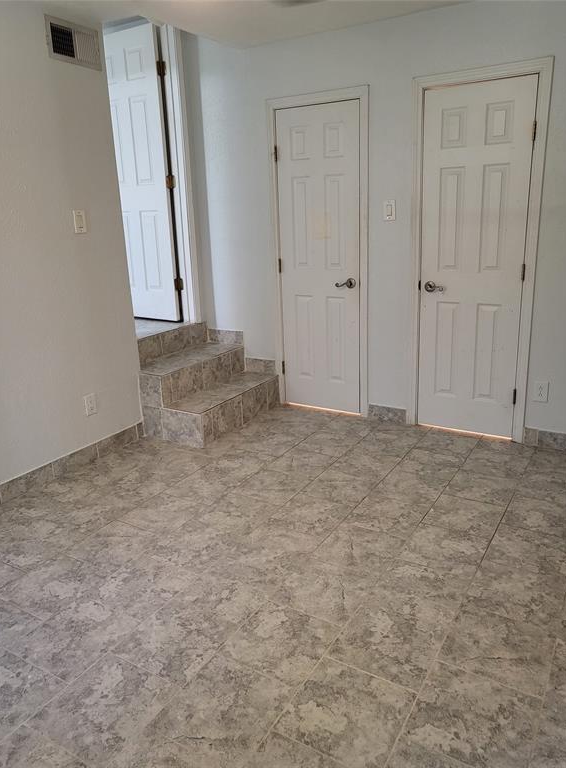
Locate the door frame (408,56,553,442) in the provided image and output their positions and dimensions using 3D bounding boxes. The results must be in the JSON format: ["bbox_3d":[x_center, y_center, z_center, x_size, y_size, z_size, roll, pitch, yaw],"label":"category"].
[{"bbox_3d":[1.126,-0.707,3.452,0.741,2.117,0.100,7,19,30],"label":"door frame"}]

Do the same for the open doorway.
[{"bbox_3d":[-0.940,-1.410,3.914,0.130,2.115,0.837,7,19,30],"label":"open doorway"}]

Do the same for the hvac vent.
[{"bbox_3d":[-1.105,-1.821,3.088,0.016,0.198,0.351,7,19,30],"label":"hvac vent"}]

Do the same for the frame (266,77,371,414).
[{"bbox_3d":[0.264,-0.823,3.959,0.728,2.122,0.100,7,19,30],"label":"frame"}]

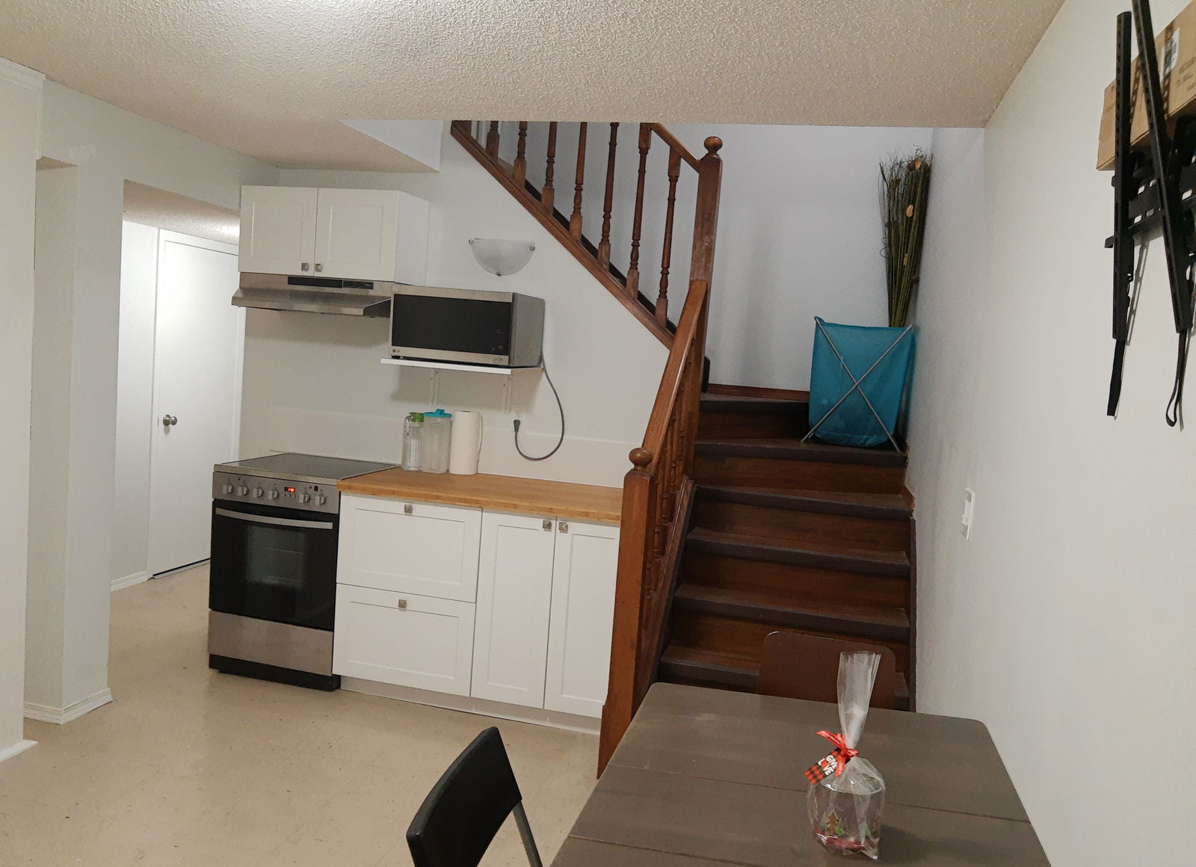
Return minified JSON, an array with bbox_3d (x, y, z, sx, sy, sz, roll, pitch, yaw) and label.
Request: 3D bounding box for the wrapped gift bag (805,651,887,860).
[{"bbox_3d":[0.398,0.489,1.417,0.120,0.300,0.115,5,6,14],"label":"wrapped gift bag"}]

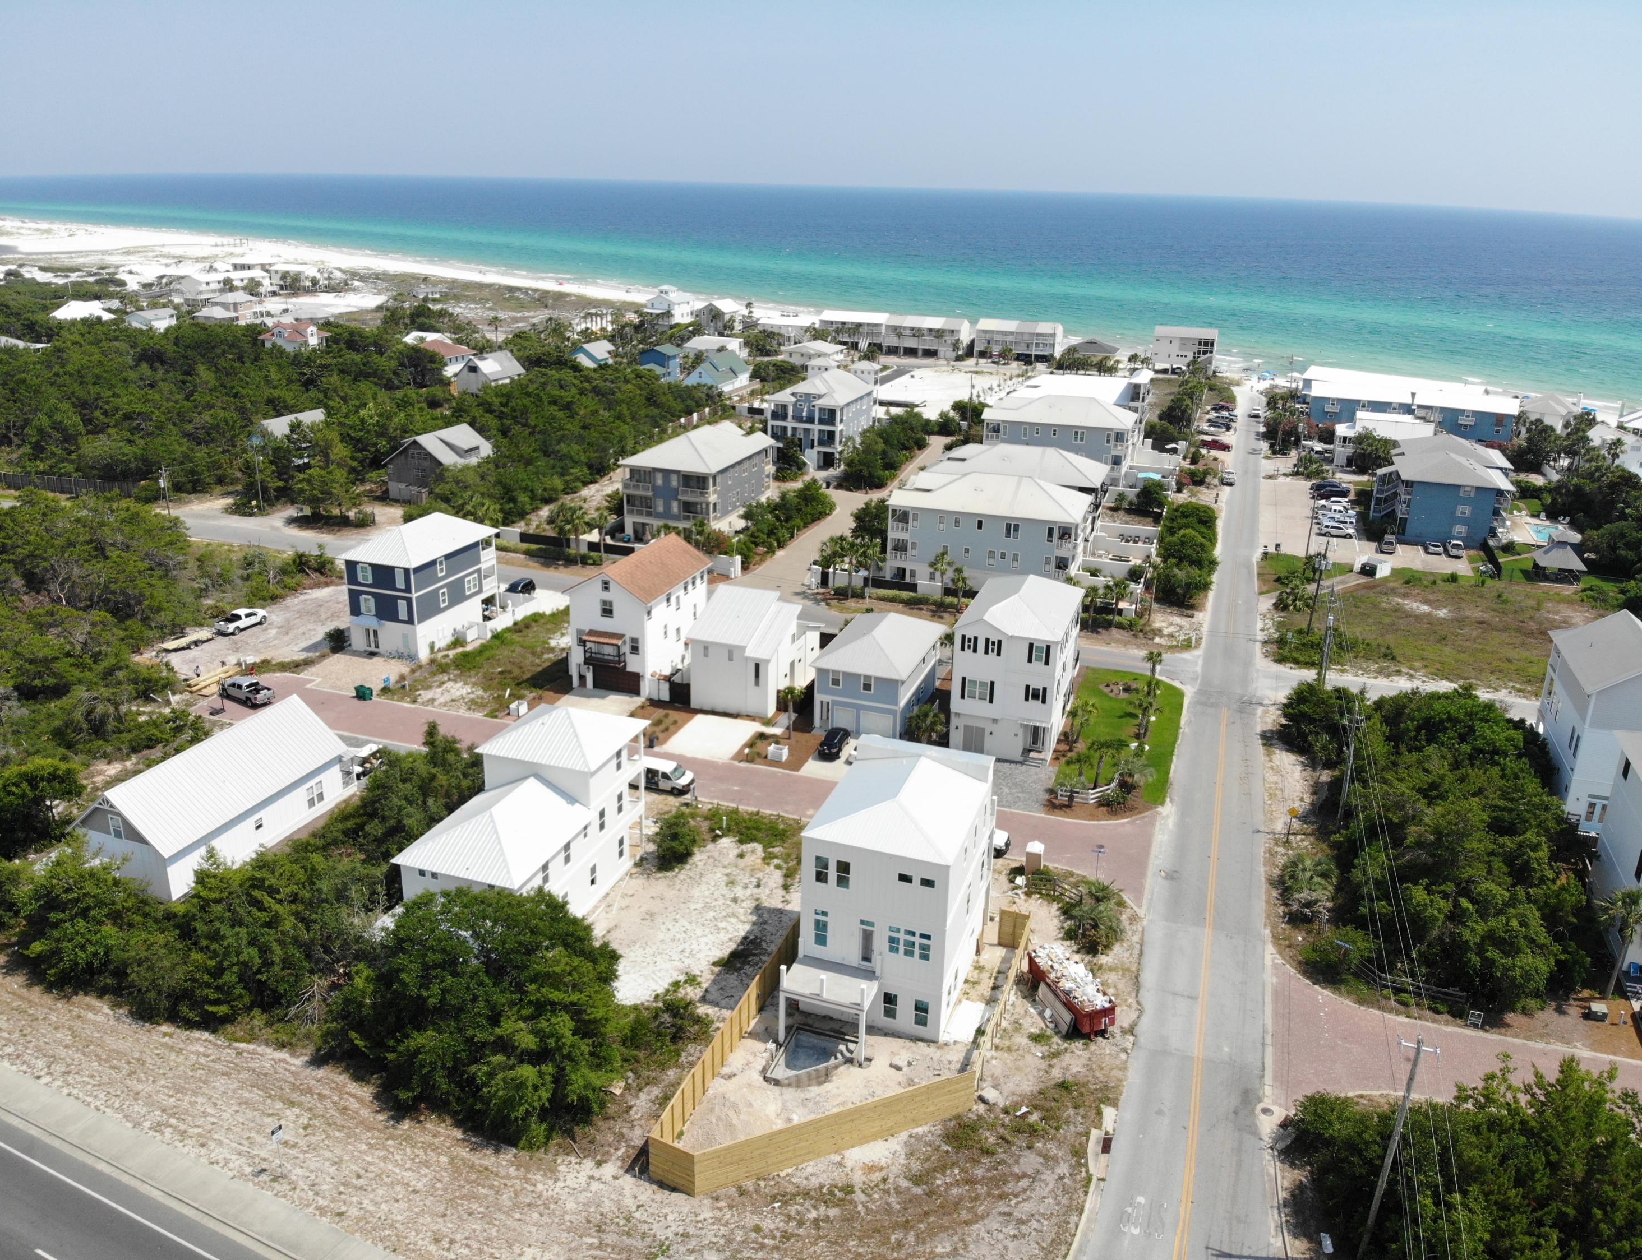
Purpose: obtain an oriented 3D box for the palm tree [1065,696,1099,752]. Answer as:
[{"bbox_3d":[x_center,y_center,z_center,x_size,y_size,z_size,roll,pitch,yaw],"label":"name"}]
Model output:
[{"bbox_3d":[22.997,8.386,103.306,3.052,4.782,2.849,9,22,18],"label":"palm tree"}]

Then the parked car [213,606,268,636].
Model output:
[{"bbox_3d":[-65.839,-1.070,132.654,2.000,1.930,5.850,10,23,22],"label":"parked car"}]

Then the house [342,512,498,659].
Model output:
[{"bbox_3d":[-44.692,-6.086,131.498,9.350,13.130,15.600,8,22,17],"label":"house"}]

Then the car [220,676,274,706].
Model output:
[{"bbox_3d":[-53.502,5.508,108.617,5.850,1.900,2.050,14,24,29],"label":"car"}]

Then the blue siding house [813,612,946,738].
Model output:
[{"bbox_3d":[5.599,3.277,109.543,8.877,8.372,14.626,9,22,18],"label":"blue siding house"}]

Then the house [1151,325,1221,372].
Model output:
[{"bbox_3d":[97.357,-75.107,313.325,16.000,11.630,12.500,8,22,16],"label":"house"}]

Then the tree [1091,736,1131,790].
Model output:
[{"bbox_3d":[24.835,11.726,101.434,3.400,4.700,3.400,8,22,17],"label":"tree"}]

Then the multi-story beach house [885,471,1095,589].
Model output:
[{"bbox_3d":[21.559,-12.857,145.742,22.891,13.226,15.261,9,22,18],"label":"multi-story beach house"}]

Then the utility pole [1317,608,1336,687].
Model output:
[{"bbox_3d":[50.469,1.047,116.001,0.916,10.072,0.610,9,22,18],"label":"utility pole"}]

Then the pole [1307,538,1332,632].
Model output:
[{"bbox_3d":[58.291,-4.947,136.557,1.700,12.286,0.900,8,22,17],"label":"pole"}]

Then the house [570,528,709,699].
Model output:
[{"bbox_3d":[-17.848,-1.847,115.894,8.877,12.205,14.727,8,22,17],"label":"house"}]

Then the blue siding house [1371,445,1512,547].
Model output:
[{"bbox_3d":[89.879,-20.123,170.541,17.397,12.209,14.243,9,22,18],"label":"blue siding house"}]

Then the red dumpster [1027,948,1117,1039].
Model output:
[{"bbox_3d":[16.087,23.055,75.209,2.420,1.900,6.550,-7,22,-20],"label":"red dumpster"}]

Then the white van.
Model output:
[{"bbox_3d":[-13.180,11.815,95.184,5.748,2.086,2.035,9,22,18],"label":"white van"}]

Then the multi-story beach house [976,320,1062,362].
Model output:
[{"bbox_3d":[57.353,-83.930,337.322,22.696,10.289,11.096,8,22,17],"label":"multi-story beach house"}]

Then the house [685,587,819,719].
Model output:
[{"bbox_3d":[-5.961,0.779,113.267,8.170,9.784,14.626,8,22,16],"label":"house"}]

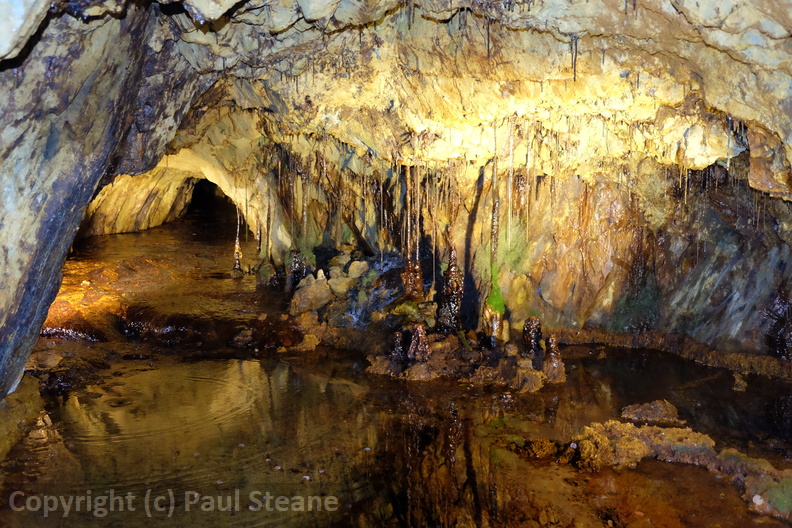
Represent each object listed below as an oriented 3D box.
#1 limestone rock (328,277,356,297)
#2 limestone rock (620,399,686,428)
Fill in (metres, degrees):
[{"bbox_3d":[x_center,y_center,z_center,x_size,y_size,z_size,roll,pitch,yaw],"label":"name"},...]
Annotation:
[{"bbox_3d":[-0.488,0.205,6.248,0.250,0.165,0.200,0,6,0],"label":"limestone rock"},{"bbox_3d":[1.395,0.806,3.716,0.335,0.105,0.220,1,6,12],"label":"limestone rock"}]

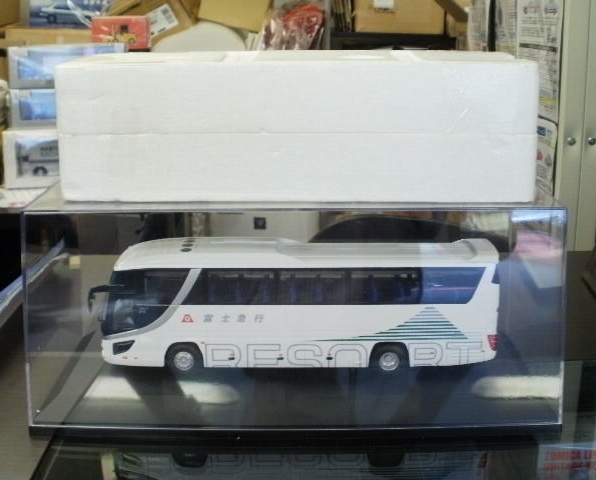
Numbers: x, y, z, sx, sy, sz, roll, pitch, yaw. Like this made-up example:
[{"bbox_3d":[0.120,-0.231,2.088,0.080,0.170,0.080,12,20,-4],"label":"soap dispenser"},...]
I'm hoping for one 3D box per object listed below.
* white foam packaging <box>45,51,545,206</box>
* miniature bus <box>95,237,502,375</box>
[{"bbox_3d":[0.000,-0.078,0.548,0.293,0.085,0.110,0,14,1],"label":"white foam packaging"},{"bbox_3d":[-0.002,0.046,0.592,0.284,0.087,0.061,0,14,1],"label":"miniature bus"}]

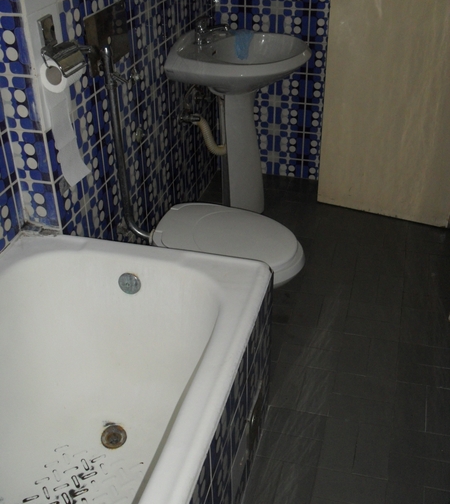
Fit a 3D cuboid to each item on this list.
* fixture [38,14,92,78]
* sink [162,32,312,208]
[{"bbox_3d":[-0.400,-0.517,1.502,0.085,0.128,0.140,9,35,13],"label":"fixture"},{"bbox_3d":[0.081,-0.485,2.632,0.525,0.787,0.560,9,35,13],"label":"sink"}]

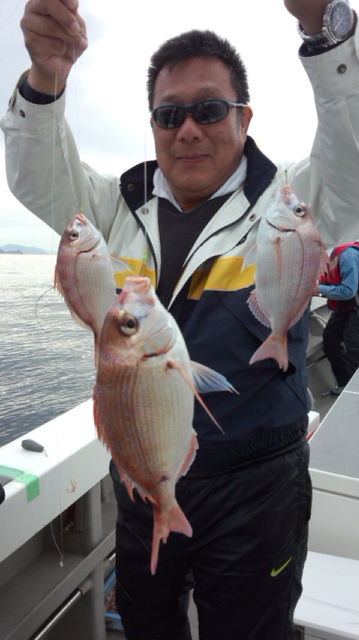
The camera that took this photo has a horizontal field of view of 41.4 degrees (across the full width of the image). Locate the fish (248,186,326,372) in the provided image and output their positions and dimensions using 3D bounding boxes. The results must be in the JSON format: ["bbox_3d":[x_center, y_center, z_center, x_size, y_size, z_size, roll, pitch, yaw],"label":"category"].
[{"bbox_3d":[0.146,-0.059,0.640,0.100,0.243,0.046,4,8,-2],"label":"fish"}]

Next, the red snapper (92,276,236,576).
[{"bbox_3d":[-0.019,0.100,0.480,0.125,0.302,0.068,-1,9,20],"label":"red snapper"}]

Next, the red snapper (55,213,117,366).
[{"bbox_3d":[-0.129,-0.044,0.690,0.086,0.222,0.043,-4,8,9],"label":"red snapper"}]

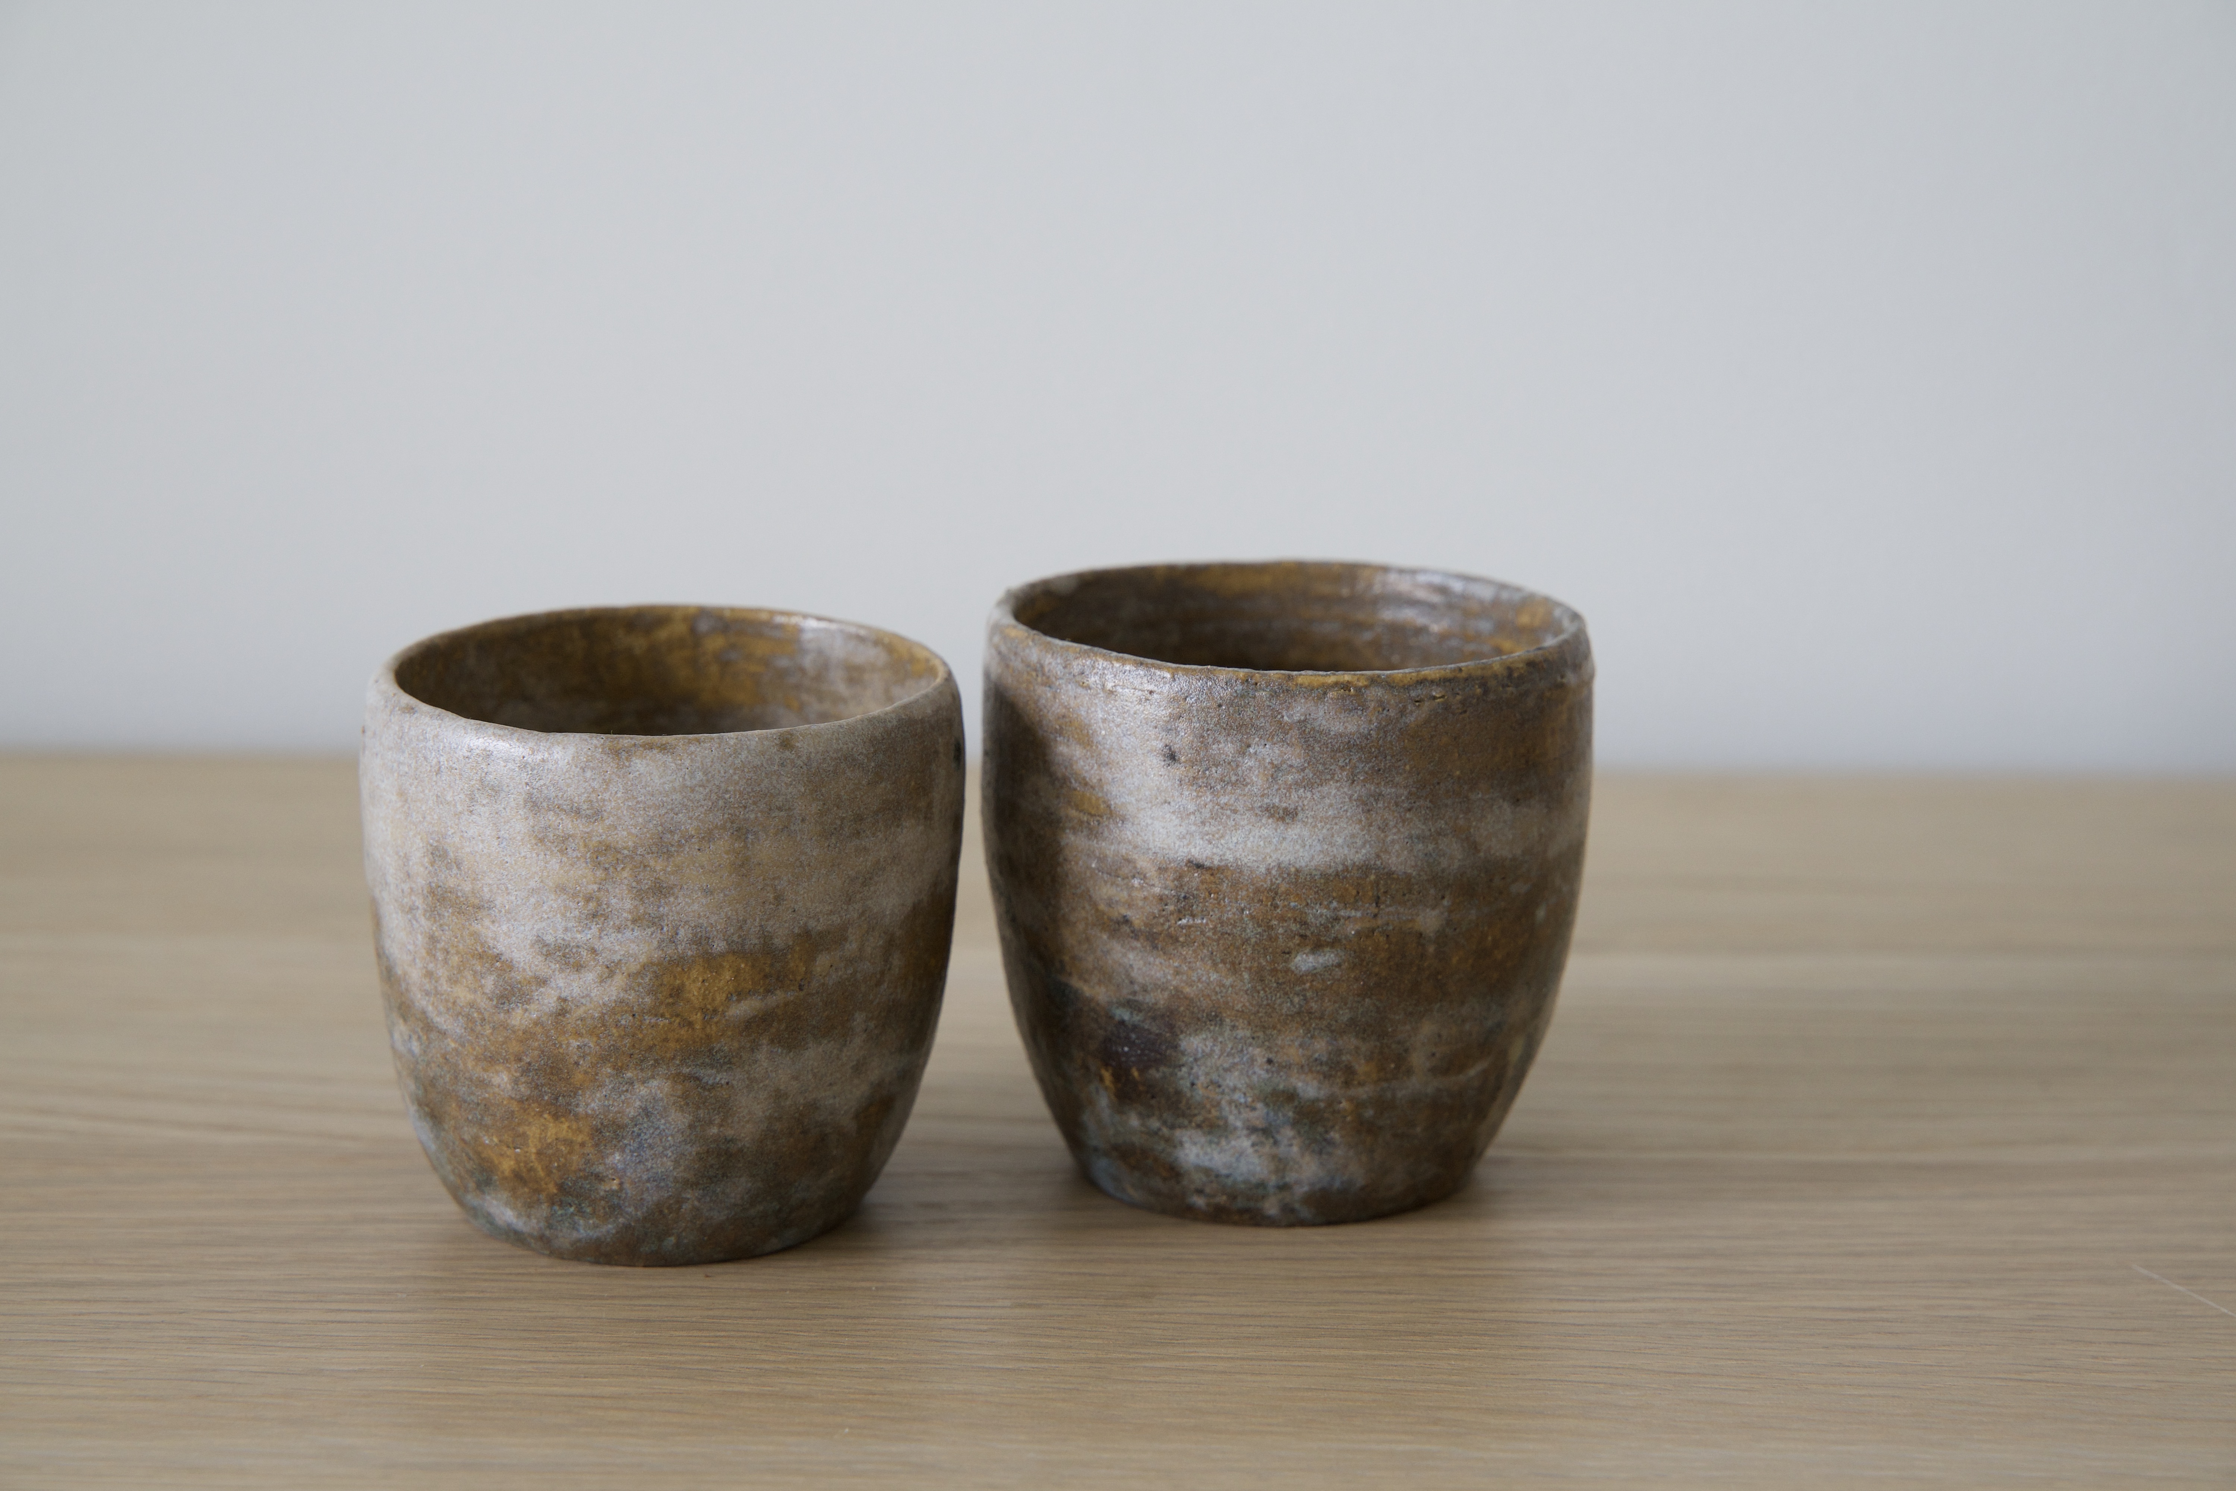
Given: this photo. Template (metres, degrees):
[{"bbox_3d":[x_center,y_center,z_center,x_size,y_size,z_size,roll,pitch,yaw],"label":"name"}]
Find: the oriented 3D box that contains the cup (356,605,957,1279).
[{"bbox_3d":[-0.064,0.027,0.654,0.084,0.077,0.084,1,14,0],"label":"cup"}]

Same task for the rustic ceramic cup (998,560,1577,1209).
[{"bbox_3d":[0.024,0.021,0.675,0.088,0.082,0.088,1,14,0],"label":"rustic ceramic cup"}]

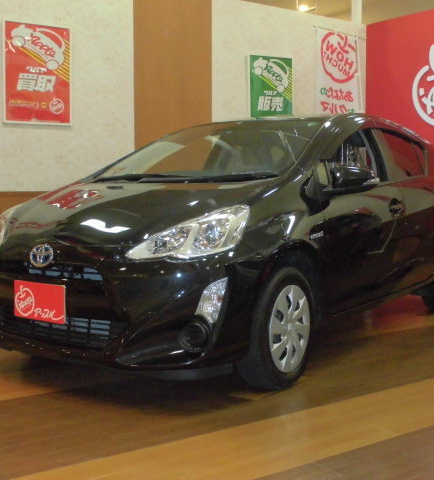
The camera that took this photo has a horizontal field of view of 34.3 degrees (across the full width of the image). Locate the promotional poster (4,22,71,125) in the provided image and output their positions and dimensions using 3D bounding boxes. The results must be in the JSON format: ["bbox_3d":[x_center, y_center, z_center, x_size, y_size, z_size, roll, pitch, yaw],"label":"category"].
[{"bbox_3d":[-1.534,-1.424,6.066,0.615,0.860,0.025,-3,5,-35],"label":"promotional poster"}]

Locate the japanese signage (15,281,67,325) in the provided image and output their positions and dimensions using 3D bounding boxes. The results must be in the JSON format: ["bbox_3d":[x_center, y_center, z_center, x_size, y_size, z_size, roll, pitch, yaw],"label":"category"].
[{"bbox_3d":[-0.772,0.268,3.070,0.330,0.163,0.018,3,5,35],"label":"japanese signage"}]

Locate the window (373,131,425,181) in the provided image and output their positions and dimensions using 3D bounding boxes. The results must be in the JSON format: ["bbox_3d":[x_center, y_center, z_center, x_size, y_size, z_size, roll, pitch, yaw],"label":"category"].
[{"bbox_3d":[1.225,-0.548,4.641,0.060,0.340,0.760,-21,-9,34],"label":"window"}]

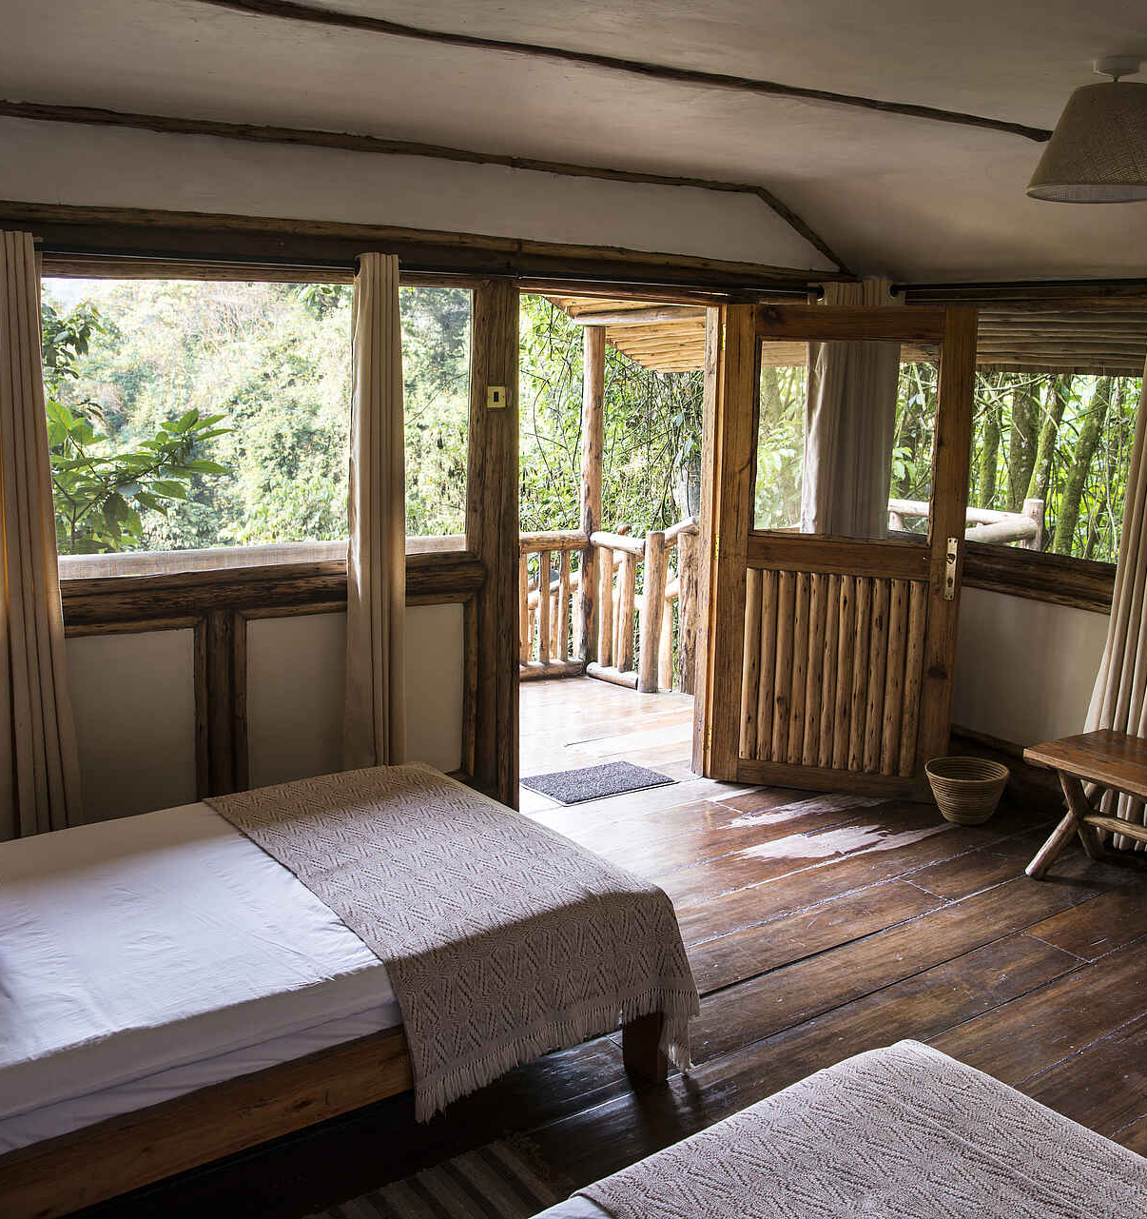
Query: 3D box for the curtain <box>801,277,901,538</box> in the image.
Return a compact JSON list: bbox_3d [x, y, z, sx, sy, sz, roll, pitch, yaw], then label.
[{"bbox_3d":[1.128,-0.325,5.111,0.320,2.030,0.180,4,12,10],"label":"curtain"}]

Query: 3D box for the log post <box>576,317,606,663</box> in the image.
[{"bbox_3d":[0.084,-0.579,6.714,0.120,1.917,0.120,1,12,0],"label":"log post"}]

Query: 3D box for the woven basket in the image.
[{"bbox_3d":[1.575,0.725,4.832,0.320,0.220,0.320,1,12,0],"label":"woven basket"}]

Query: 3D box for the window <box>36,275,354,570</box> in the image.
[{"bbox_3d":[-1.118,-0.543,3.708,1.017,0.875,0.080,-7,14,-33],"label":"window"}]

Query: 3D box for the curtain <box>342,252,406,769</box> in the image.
[{"bbox_3d":[-0.657,-0.139,4.044,0.200,2.005,0.120,-7,14,-33],"label":"curtain"}]

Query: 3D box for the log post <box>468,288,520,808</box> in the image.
[{"bbox_3d":[-0.288,-0.138,4.375,0.180,2.004,0.180,-7,14,-33],"label":"log post"}]

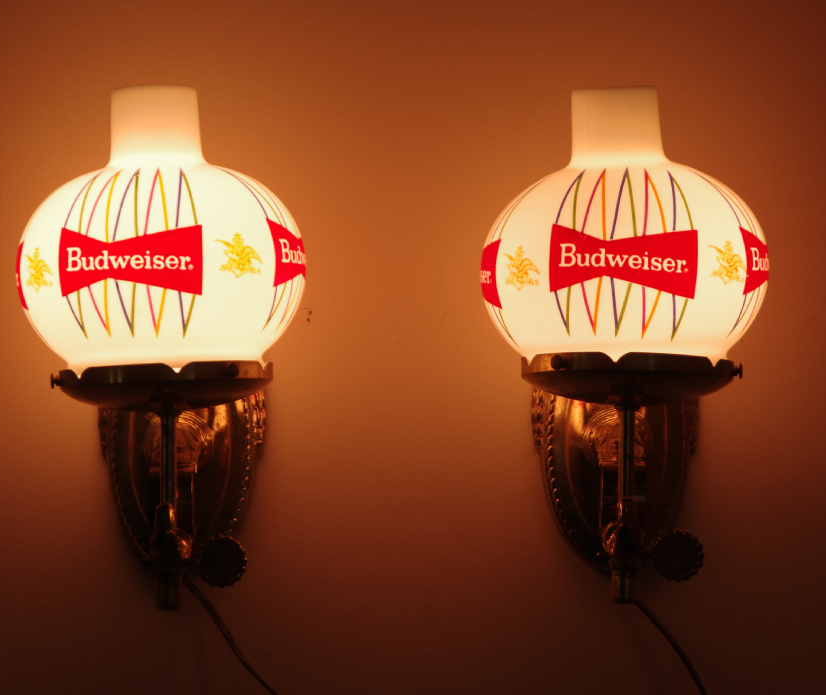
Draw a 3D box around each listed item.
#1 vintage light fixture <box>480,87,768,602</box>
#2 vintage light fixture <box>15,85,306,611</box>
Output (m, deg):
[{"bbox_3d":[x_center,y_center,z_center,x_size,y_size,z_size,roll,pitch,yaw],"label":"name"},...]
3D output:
[{"bbox_3d":[0.123,-0.001,2.817,0.168,0.300,0.232,0,-2,0],"label":"vintage light fixture"},{"bbox_3d":[-0.146,0.001,2.817,0.168,0.304,0.232,0,-2,0],"label":"vintage light fixture"}]

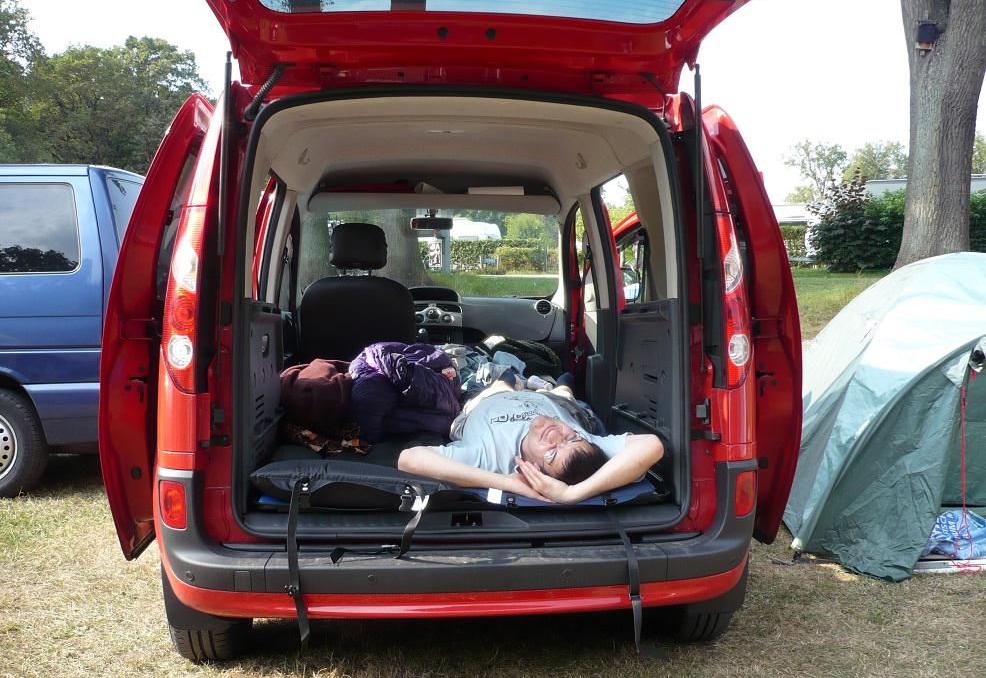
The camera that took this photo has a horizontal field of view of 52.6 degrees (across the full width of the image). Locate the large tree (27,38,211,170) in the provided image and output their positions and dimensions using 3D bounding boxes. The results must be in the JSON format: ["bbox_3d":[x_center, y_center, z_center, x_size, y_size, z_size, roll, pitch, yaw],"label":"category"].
[{"bbox_3d":[-15.923,-7.606,42.442,7.665,10.224,7.282,-2,5,-20],"label":"large tree"}]

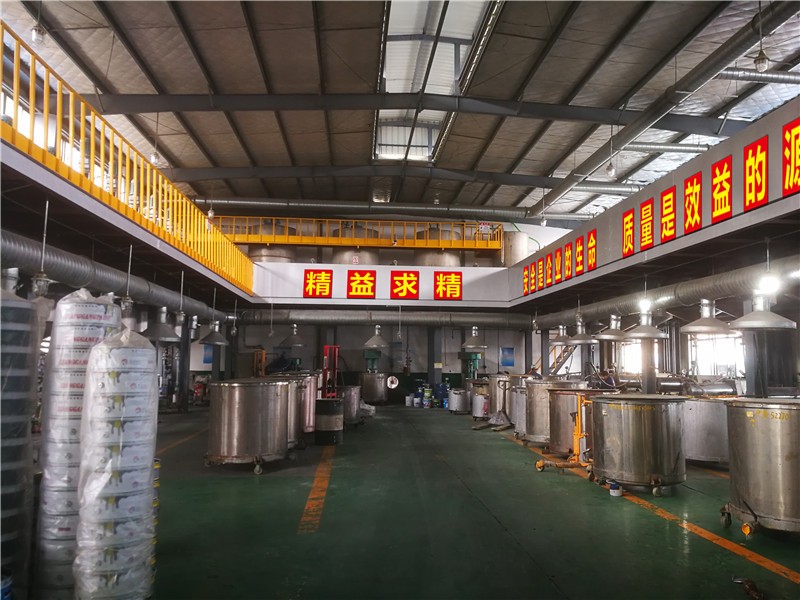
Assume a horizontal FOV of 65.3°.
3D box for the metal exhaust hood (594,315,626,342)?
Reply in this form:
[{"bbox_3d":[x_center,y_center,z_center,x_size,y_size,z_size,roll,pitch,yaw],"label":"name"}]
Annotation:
[{"bbox_3d":[4.981,0.657,14.391,0.980,0.630,0.980,1,-6,-4],"label":"metal exhaust hood"}]

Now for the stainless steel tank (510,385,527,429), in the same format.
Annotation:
[{"bbox_3d":[3.039,2.554,14.473,0.850,1.120,0.850,1,-6,-4],"label":"stainless steel tank"}]

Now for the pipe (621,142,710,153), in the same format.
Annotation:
[{"bbox_3d":[7.865,-4.492,18.416,2.500,0.270,0.270,1,-6,-4],"label":"pipe"}]

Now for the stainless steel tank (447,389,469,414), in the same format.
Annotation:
[{"bbox_3d":[1.896,3.260,20.010,0.650,0.780,0.650,1,-6,-4],"label":"stainless steel tank"}]

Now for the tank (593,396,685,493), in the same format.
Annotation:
[{"bbox_3d":[3.259,1.938,8.532,1.220,1.210,1.220,1,-6,-4],"label":"tank"}]

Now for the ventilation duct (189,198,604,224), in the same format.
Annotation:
[{"bbox_3d":[-0.191,-2.927,19.712,13.300,0.420,0.400,1,-6,-4],"label":"ventilation duct"}]

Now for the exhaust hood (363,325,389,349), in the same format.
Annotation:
[{"bbox_3d":[-0.866,1.342,23.078,0.950,0.840,0.950,1,-6,-4],"label":"exhaust hood"}]

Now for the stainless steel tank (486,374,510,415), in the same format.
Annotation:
[{"bbox_3d":[2.889,2.880,18.275,0.700,1.270,0.700,1,-6,-4],"label":"stainless steel tank"}]

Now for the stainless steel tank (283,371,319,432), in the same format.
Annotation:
[{"bbox_3d":[-2.360,2.316,13.558,1.100,1.270,1.100,1,-6,-4],"label":"stainless steel tank"}]

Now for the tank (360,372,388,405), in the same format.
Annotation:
[{"bbox_3d":[-1.009,3.379,23.575,1.060,1.220,1.060,1,-6,-4],"label":"tank"}]

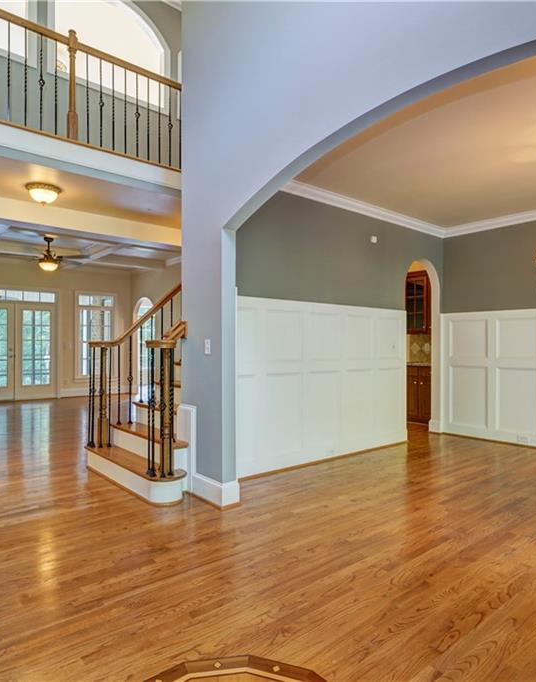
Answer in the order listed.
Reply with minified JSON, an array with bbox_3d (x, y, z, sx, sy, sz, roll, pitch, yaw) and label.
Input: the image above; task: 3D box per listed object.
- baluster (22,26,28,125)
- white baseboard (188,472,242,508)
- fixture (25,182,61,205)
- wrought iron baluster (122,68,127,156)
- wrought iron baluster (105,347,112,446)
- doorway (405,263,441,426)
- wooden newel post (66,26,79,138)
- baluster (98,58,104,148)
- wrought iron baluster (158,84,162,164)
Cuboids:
[{"bbox_3d":[-2.080,-2.253,3.911,0.020,0.867,0.020,0,-1,-40],"label":"baluster"},{"bbox_3d":[-0.397,1.097,3.409,0.159,0.178,0.425,0,-1,-40],"label":"white baseboard"},{"bbox_3d":[-2.212,-1.423,4.474,0.330,0.178,0.330,0,-1,-40],"label":"fixture"},{"bbox_3d":[-1.402,-2.249,4.485,0.020,0.867,0.020,0,-1,-40],"label":"wrought iron baluster"},{"bbox_3d":[-1.509,0.534,4.343,0.030,0.943,0.030,0,-1,-40],"label":"wrought iron baluster"},{"bbox_3d":[1.890,0.091,5.680,0.793,2.220,0.136,0,-1,-40],"label":"doorway"},{"bbox_3d":[-1.788,-2.334,4.160,0.082,1.034,0.082,0,-1,-40],"label":"wooden newel post"},{"bbox_3d":[-1.585,-2.250,4.330,0.040,0.867,0.040,0,-1,-40],"label":"baluster"},{"bbox_3d":[-1.118,-2.248,4.725,0.020,0.867,0.020,0,-1,-40],"label":"wrought iron baluster"}]

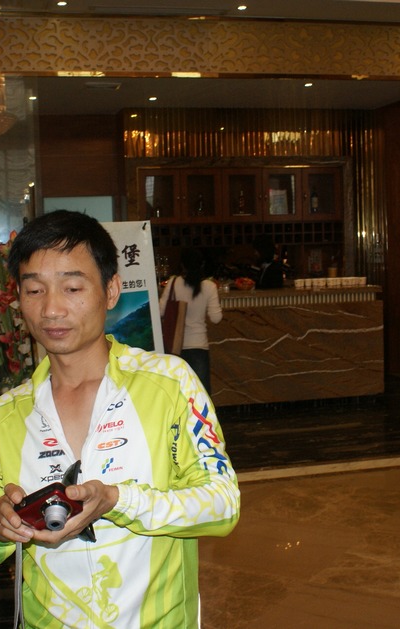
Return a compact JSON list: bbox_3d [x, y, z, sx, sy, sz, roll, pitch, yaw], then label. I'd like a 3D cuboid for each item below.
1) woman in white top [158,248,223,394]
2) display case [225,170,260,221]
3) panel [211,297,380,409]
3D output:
[{"bbox_3d":[-0.077,0.189,7.952,0.540,1.585,0.400,-3,4,-14],"label":"woman in white top"},{"bbox_3d":[0.452,-1.365,10.025,0.419,0.573,0.300,-3,4,-14],"label":"display case"},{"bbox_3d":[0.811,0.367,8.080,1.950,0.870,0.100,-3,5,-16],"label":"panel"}]

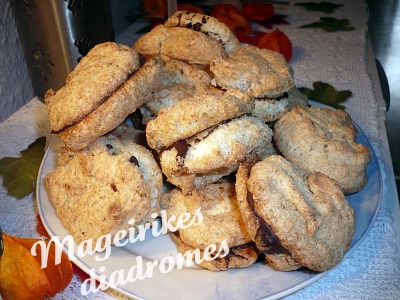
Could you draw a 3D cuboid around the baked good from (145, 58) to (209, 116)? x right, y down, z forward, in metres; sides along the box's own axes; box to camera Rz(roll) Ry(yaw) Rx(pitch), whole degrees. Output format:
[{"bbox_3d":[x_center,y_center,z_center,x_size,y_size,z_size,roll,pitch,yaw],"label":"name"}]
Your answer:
[{"bbox_3d":[-0.017,-0.040,0.296,0.070,0.036,0.066,-6,46,6],"label":"baked good"}]

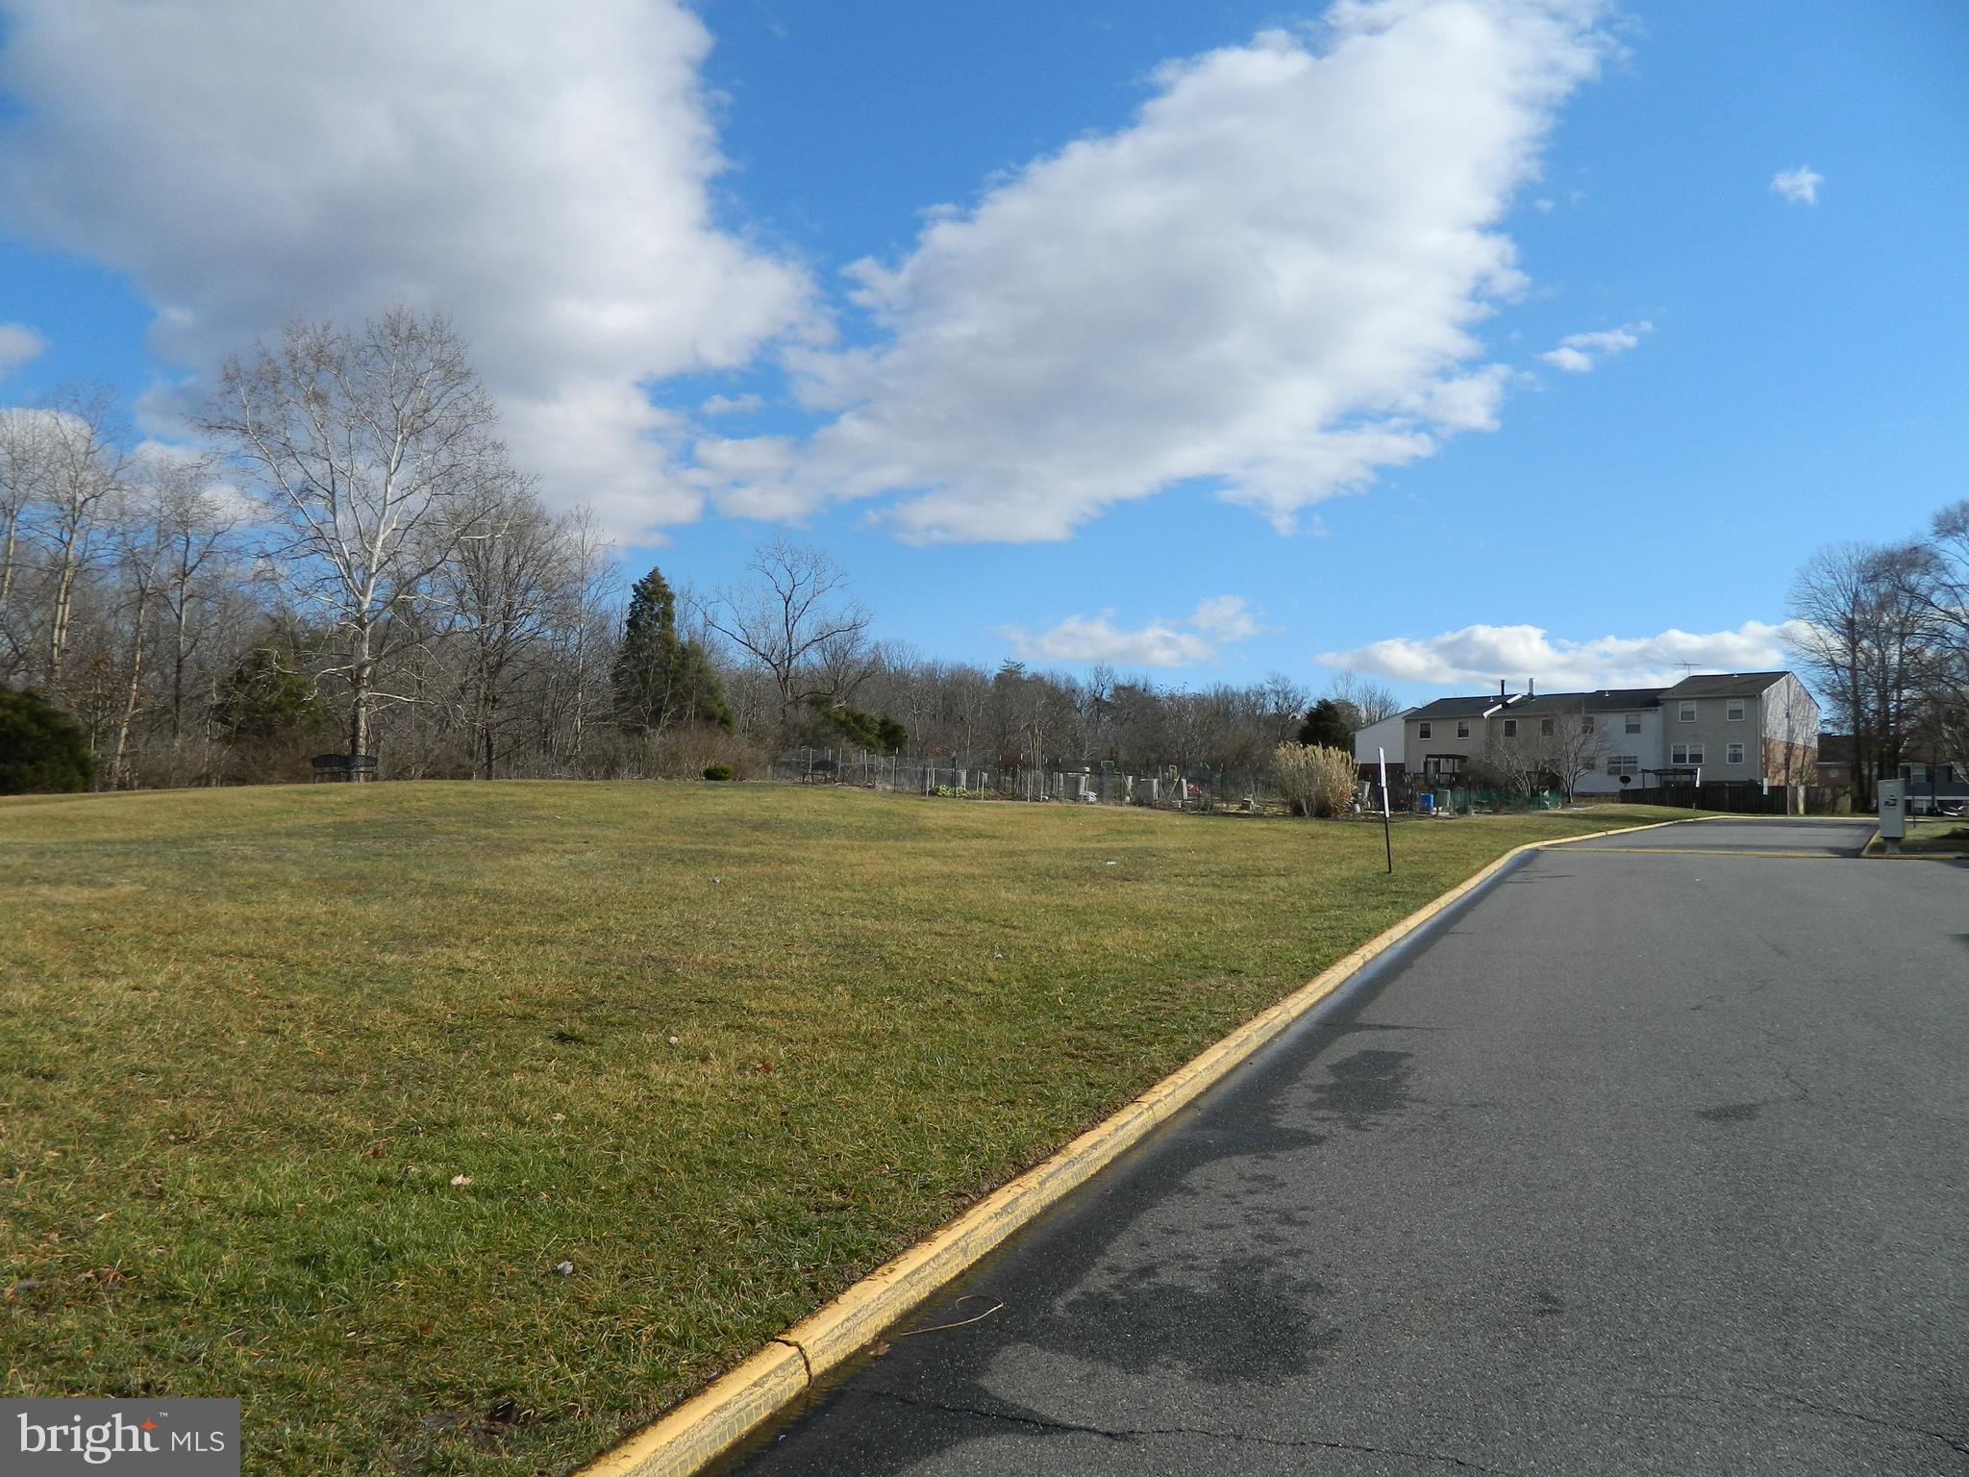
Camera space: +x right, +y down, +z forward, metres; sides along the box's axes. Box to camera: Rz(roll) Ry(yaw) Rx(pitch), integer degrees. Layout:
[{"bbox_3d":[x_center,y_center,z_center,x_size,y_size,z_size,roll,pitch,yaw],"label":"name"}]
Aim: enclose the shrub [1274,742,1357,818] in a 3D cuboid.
[{"bbox_3d":[12.094,1.519,52.000,2.981,2.756,2.800,1,-3,0],"label":"shrub"}]

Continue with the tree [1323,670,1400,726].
[{"bbox_3d":[41.164,-0.587,155.000,8.384,13.749,8.384,1,-3,0],"label":"tree"}]

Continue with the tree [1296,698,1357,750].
[{"bbox_3d":[31.291,0.703,130.000,5.625,8.860,5.625,1,-3,0],"label":"tree"}]

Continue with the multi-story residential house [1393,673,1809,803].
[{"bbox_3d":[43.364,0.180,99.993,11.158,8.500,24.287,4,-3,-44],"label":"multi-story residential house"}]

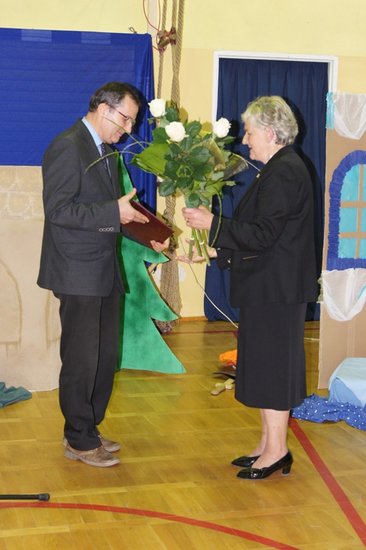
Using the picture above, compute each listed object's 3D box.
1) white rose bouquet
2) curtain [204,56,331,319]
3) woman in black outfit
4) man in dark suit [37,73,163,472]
[{"bbox_3d":[0.032,-0.408,4.420,0.460,0.660,0.380,-4,9,1],"label":"white rose bouquet"},{"bbox_3d":[0.682,-0.630,7.938,1.000,2.030,0.140,-1,9,-16],"label":"curtain"},{"bbox_3d":[0.310,0.062,4.506,0.570,1.670,0.500,0,9,-12],"label":"woman in black outfit"},{"bbox_3d":[-0.373,-0.002,4.625,0.540,1.725,0.520,4,9,14],"label":"man in dark suit"}]

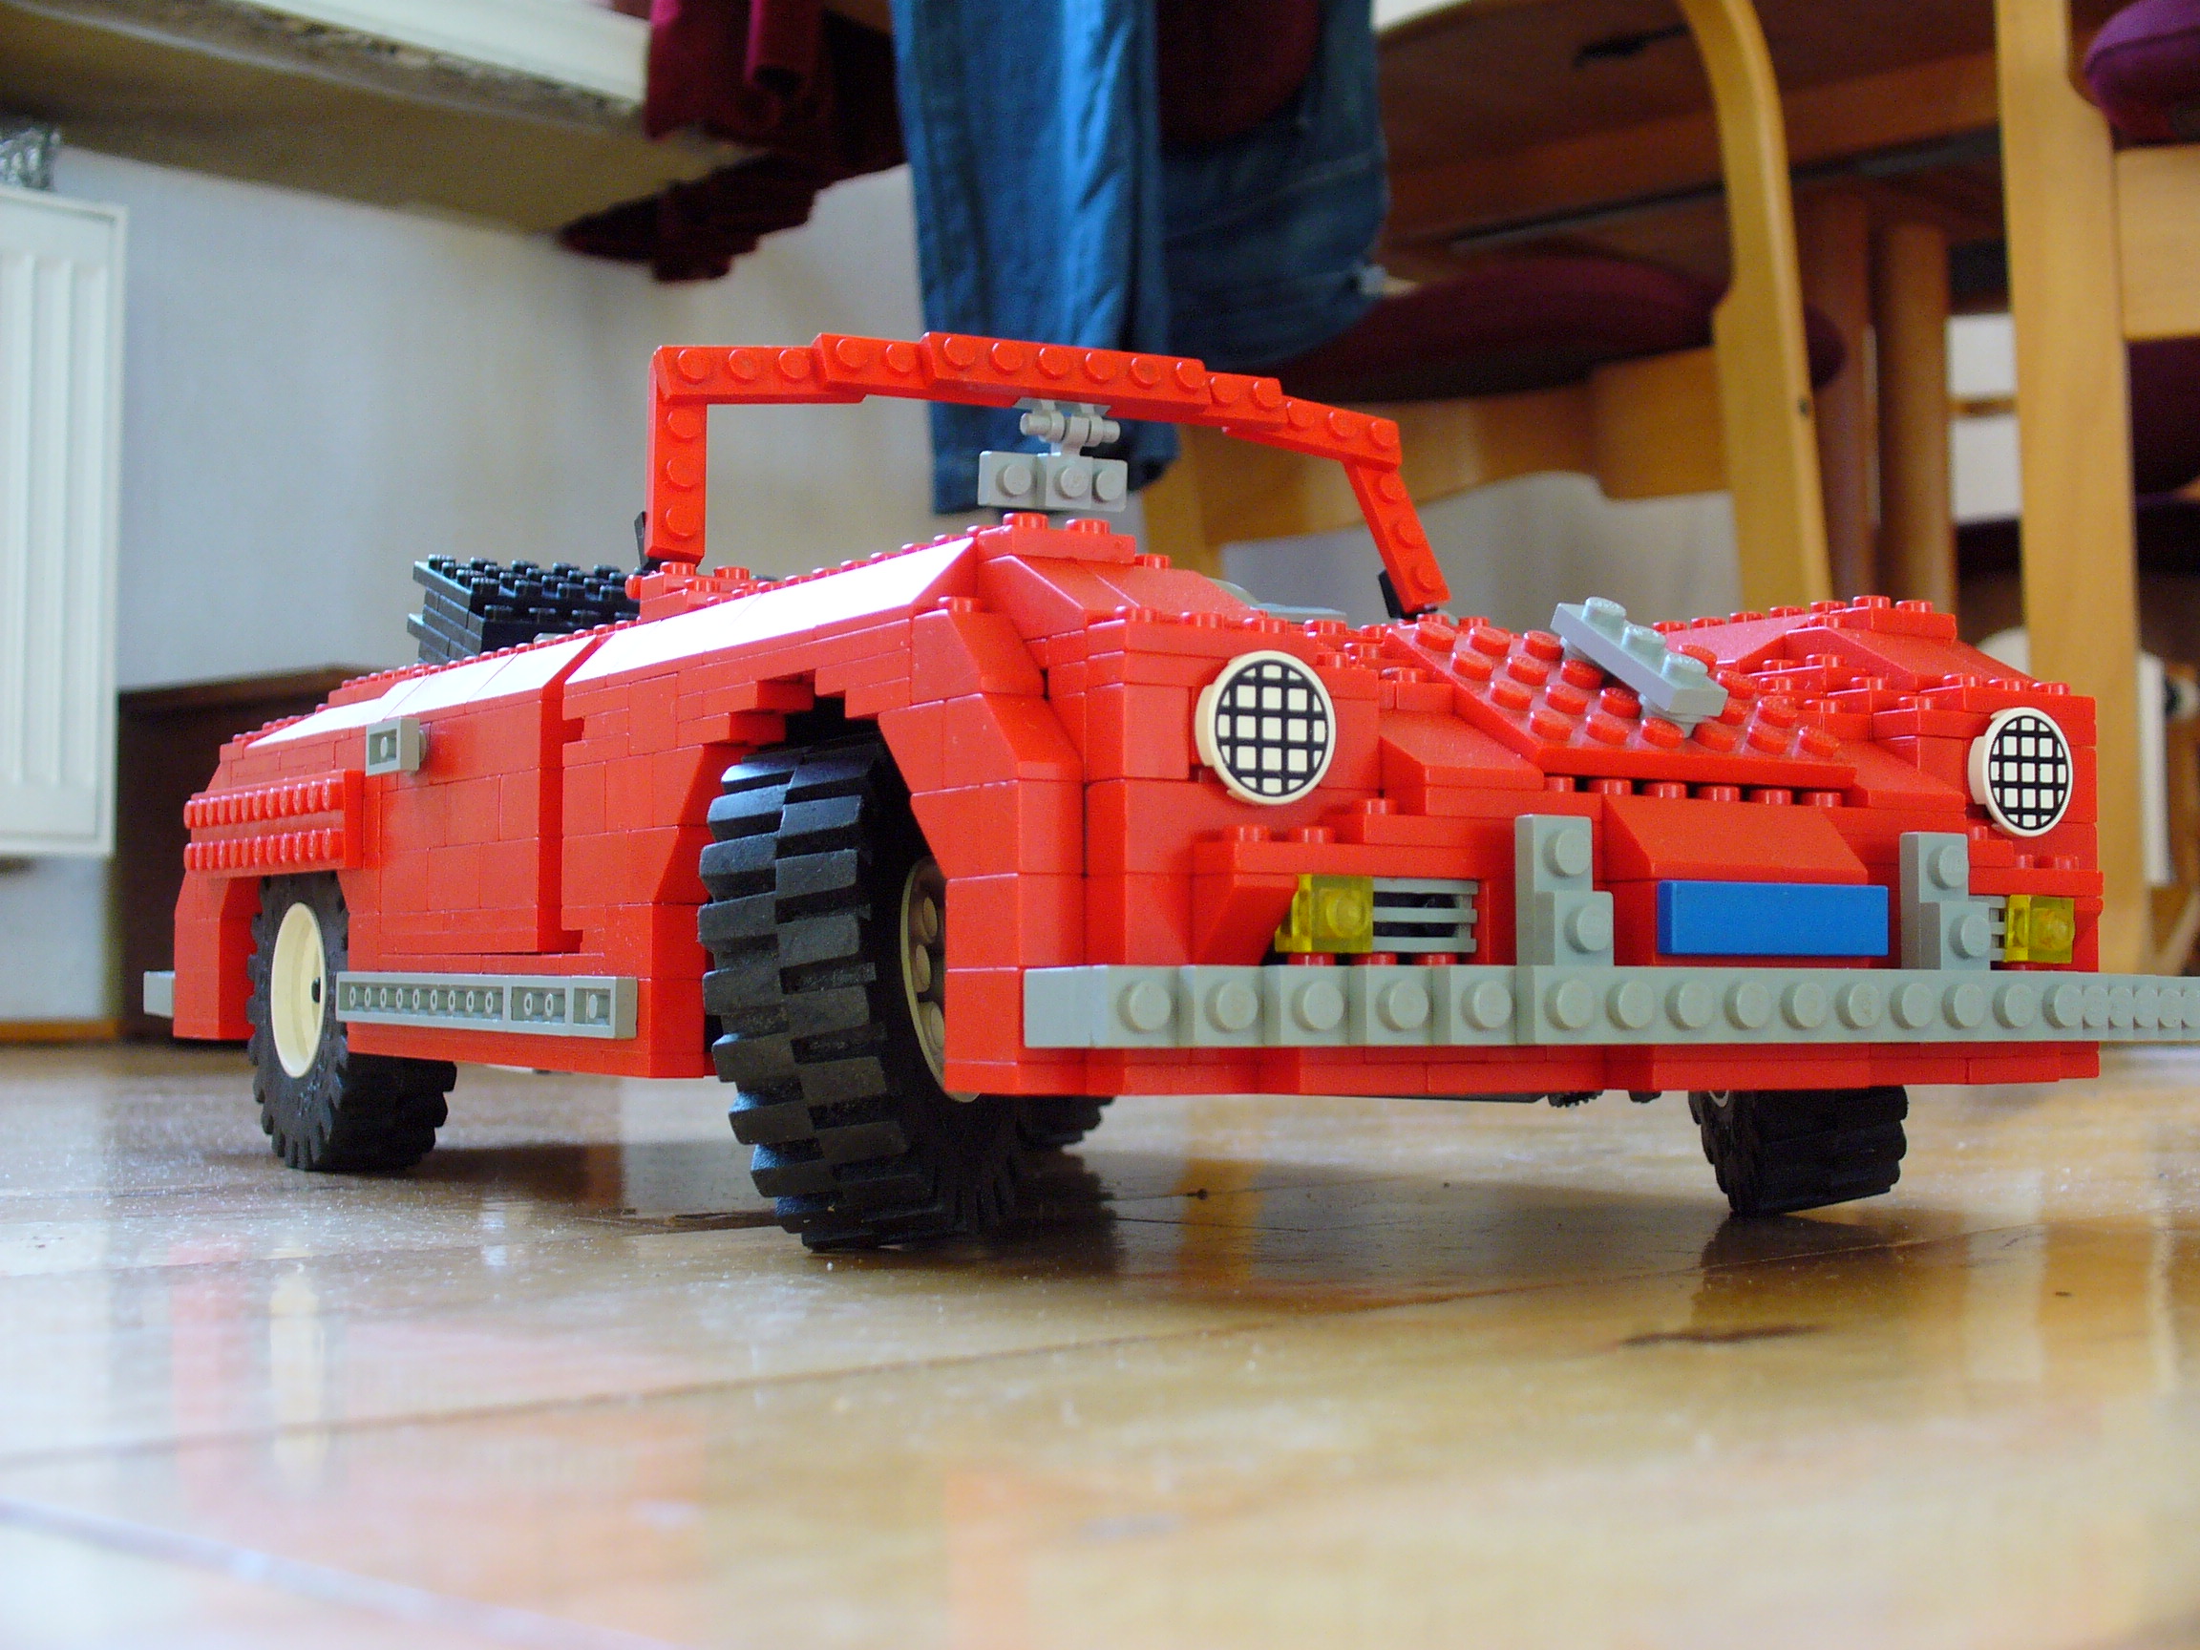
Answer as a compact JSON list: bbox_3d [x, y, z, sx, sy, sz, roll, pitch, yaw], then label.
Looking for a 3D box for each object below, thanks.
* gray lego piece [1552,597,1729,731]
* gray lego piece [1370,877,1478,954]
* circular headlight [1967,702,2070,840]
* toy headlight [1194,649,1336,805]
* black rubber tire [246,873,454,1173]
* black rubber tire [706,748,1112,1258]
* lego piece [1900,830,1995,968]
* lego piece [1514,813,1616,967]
[{"bbox_3d":[0.062,-0.018,0.353,0.008,0.008,0.024,2,26,-30],"label":"gray lego piece"},{"bbox_3d":[0.033,0.010,0.323,0.016,0.008,0.003,2,-3,-31],"label":"gray lego piece"},{"bbox_3d":[0.113,-0.006,0.376,0.016,0.016,0.003,2,-3,-31],"label":"circular headlight"},{"bbox_3d":[0.017,-0.010,0.318,0.016,0.016,0.003,2,-3,-31],"label":"toy headlight"},{"bbox_3d":[-0.131,0.029,0.536,0.020,0.062,0.062,2,-3,-31],"label":"black rubber tire"},{"bbox_3d":[-0.029,0.021,0.380,0.020,0.062,0.062,-10,-5,13],"label":"black rubber tire"},{"bbox_3d":[0.097,0.009,0.348,0.008,0.016,0.008,2,-3,-31],"label":"lego piece"},{"bbox_3d":[0.049,0.007,0.319,0.008,0.016,0.008,2,-3,-31],"label":"lego piece"}]

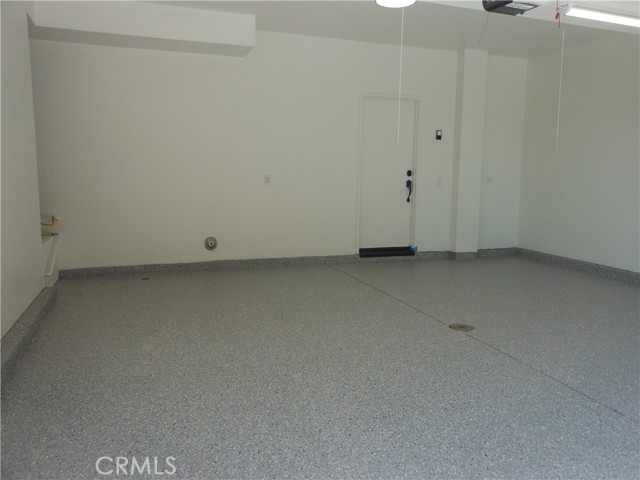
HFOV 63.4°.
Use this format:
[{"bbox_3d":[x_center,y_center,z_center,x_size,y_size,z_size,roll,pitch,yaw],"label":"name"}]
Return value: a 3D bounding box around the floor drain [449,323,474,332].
[{"bbox_3d":[1.184,0.735,4.329,0.205,0.015,0.205,1,8,0],"label":"floor drain"}]

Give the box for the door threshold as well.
[{"bbox_3d":[0.943,0.172,7.273,0.845,0.110,0.130,-2,8,-20],"label":"door threshold"}]

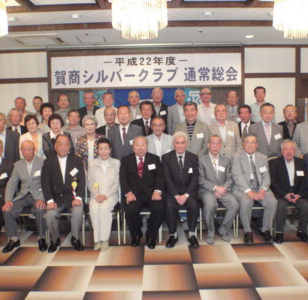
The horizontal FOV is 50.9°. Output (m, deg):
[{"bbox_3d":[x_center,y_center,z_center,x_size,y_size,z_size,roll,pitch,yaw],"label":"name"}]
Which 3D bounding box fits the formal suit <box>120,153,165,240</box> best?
[{"bbox_3d":[-0.142,0.553,4.037,0.505,1.015,0.620,-1,6,-1],"label":"formal suit"}]

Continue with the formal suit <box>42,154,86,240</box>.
[{"bbox_3d":[-1.076,0.546,3.997,0.500,0.966,0.600,-2,6,-9],"label":"formal suit"}]

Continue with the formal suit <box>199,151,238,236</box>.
[{"bbox_3d":[0.818,0.552,4.153,0.472,0.958,0.620,-1,6,4],"label":"formal suit"}]

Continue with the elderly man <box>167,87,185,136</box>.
[{"bbox_3d":[0.403,-0.149,5.311,0.480,1.665,0.300,-1,6,2],"label":"elderly man"}]

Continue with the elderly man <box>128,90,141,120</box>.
[{"bbox_3d":[-0.291,-0.132,5.219,0.480,1.618,0.290,-1,6,-1],"label":"elderly man"}]

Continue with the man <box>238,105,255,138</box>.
[{"bbox_3d":[1.412,0.142,4.971,0.490,1.660,0.300,0,6,10],"label":"man"}]

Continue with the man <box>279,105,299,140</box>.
[{"bbox_3d":[2.162,0.117,5.144,0.500,1.649,0.300,0,6,11],"label":"man"}]

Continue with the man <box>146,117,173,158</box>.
[{"bbox_3d":[0.091,0.272,4.509,0.450,1.457,0.280,-1,6,1],"label":"man"}]

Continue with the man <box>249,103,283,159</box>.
[{"bbox_3d":[1.636,0.156,4.745,0.510,1.674,0.300,0,6,10],"label":"man"}]

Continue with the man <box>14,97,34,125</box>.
[{"bbox_3d":[-2.109,-0.041,5.328,0.480,1.631,0.300,-2,6,-10],"label":"man"}]

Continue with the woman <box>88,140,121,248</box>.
[{"bbox_3d":[-0.589,0.493,3.970,0.430,1.255,0.680,-2,6,-4],"label":"woman"}]

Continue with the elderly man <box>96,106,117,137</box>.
[{"bbox_3d":[-0.648,0.181,4.995,0.480,1.676,0.300,-2,6,-4],"label":"elderly man"}]

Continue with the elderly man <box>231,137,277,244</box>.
[{"bbox_3d":[1.266,0.442,4.097,0.540,1.250,0.780,-1,6,5],"label":"elderly man"}]

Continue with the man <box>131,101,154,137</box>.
[{"bbox_3d":[-0.083,0.127,4.795,0.480,1.689,0.290,-1,6,0],"label":"man"}]

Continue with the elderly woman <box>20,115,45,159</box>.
[{"bbox_3d":[-1.734,0.280,4.671,0.440,1.564,0.280,-2,6,-10],"label":"elderly woman"}]

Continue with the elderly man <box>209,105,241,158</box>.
[{"bbox_3d":[1.011,0.172,4.746,0.500,1.664,0.300,0,6,6],"label":"elderly man"}]

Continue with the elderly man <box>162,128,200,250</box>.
[{"bbox_3d":[0.338,0.441,3.963,0.480,1.323,0.700,-1,6,3],"label":"elderly man"}]

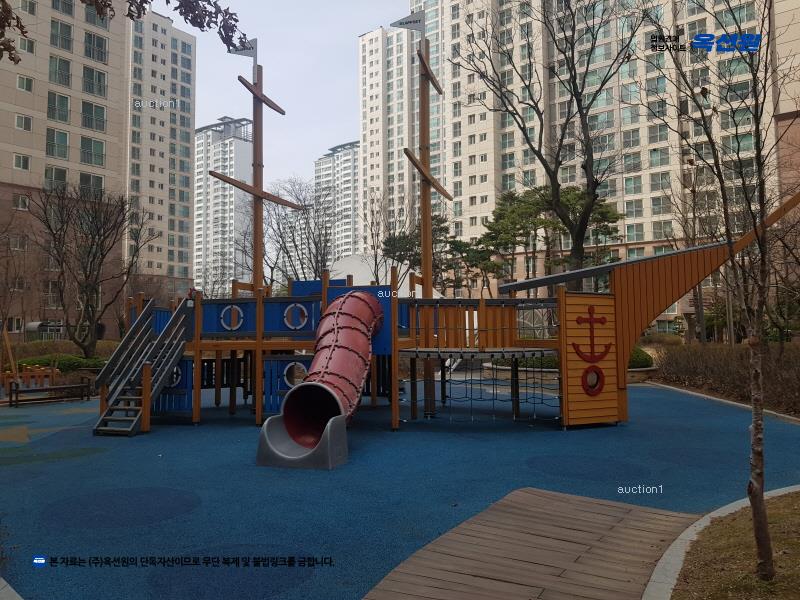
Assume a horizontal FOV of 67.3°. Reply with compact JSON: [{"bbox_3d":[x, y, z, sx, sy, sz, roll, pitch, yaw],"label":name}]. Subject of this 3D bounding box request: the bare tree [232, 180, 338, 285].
[{"bbox_3d":[-4.789,-1.039,24.739,4.327,8.214,4.327,0,-4,0],"label":"bare tree"}]

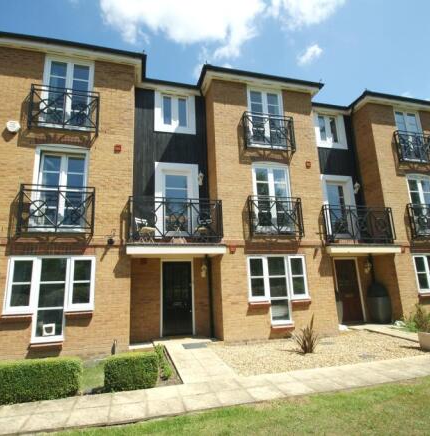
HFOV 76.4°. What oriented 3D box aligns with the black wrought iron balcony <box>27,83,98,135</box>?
[{"bbox_3d":[-3.685,-2.649,6.768,1.533,1.143,0.180,1,-12,-14],"label":"black wrought iron balcony"}]

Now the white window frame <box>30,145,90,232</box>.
[{"bbox_3d":[-3.692,-0.727,6.565,1.196,2.131,0.140,1,-12,-14],"label":"white window frame"}]

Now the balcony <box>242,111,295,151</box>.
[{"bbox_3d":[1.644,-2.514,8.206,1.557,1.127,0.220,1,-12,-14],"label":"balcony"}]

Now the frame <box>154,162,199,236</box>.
[{"bbox_3d":[-1.092,-0.544,7.914,1.276,2.261,0.120,1,-12,-14],"label":"frame"}]

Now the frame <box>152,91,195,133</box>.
[{"bbox_3d":[-1.224,-3.294,8.611,1.280,1.366,0.140,1,-12,-14],"label":"frame"}]

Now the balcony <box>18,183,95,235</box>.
[{"bbox_3d":[-3.606,-0.180,6.270,1.543,1.143,0.180,1,-12,-14],"label":"balcony"}]

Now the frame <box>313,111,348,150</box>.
[{"bbox_3d":[4.137,-3.145,9.793,1.260,1.343,0.120,1,-12,-14],"label":"frame"}]

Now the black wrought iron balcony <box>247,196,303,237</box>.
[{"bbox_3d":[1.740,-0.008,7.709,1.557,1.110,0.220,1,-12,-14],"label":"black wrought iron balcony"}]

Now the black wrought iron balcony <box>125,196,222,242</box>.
[{"bbox_3d":[-0.962,0.066,6.892,2.354,1.143,0.220,1,-12,-14],"label":"black wrought iron balcony"}]

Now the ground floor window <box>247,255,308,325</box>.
[{"bbox_3d":[1.706,1.898,7.308,1.720,1.825,0.110,1,-12,-14],"label":"ground floor window"}]

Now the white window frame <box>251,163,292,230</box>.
[{"bbox_3d":[1.667,-0.576,7.911,1.196,2.131,0.140,1,-12,-14],"label":"white window frame"}]

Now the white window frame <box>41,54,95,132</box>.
[{"bbox_3d":[-3.770,-3.186,7.007,1.170,2.090,0.100,1,-12,-14],"label":"white window frame"}]

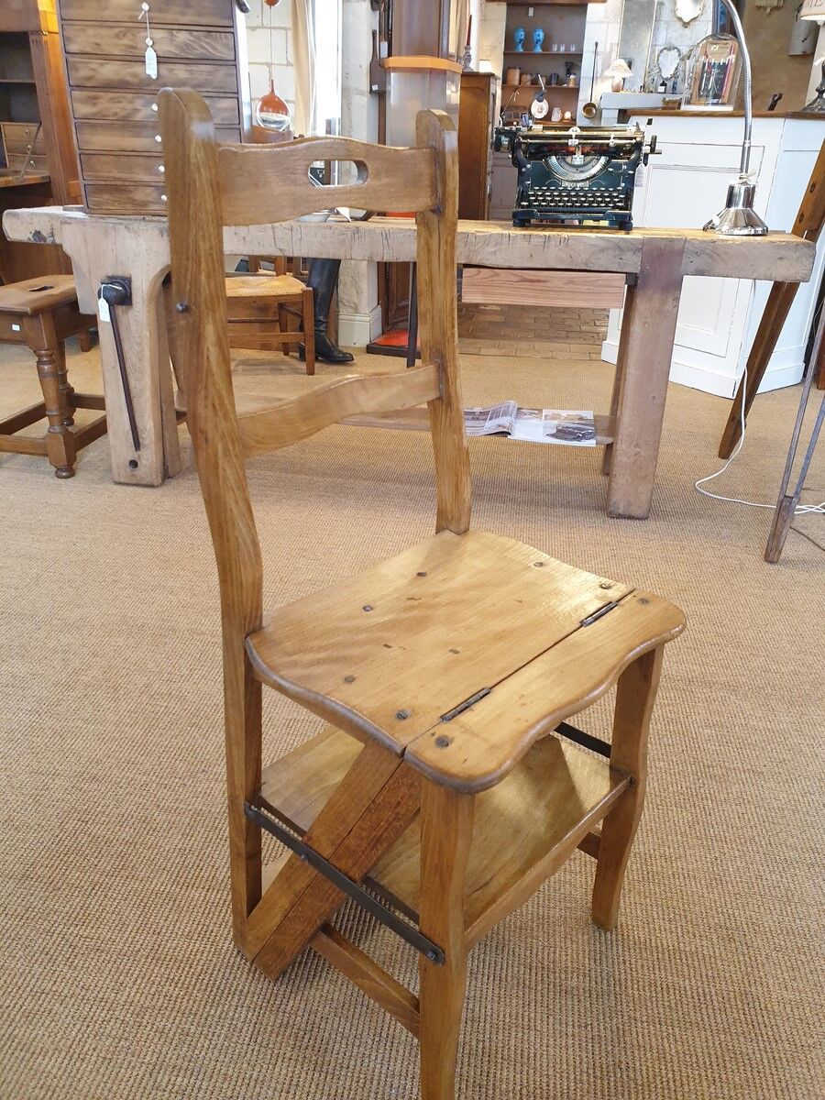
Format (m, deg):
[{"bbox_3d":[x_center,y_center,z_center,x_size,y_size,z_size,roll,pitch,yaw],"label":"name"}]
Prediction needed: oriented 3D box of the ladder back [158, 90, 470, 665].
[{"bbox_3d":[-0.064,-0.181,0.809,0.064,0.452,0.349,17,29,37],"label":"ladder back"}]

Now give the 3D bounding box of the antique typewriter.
[{"bbox_3d":[0.402,-0.955,2.095,0.400,0.243,0.340,6,25,10],"label":"antique typewriter"}]

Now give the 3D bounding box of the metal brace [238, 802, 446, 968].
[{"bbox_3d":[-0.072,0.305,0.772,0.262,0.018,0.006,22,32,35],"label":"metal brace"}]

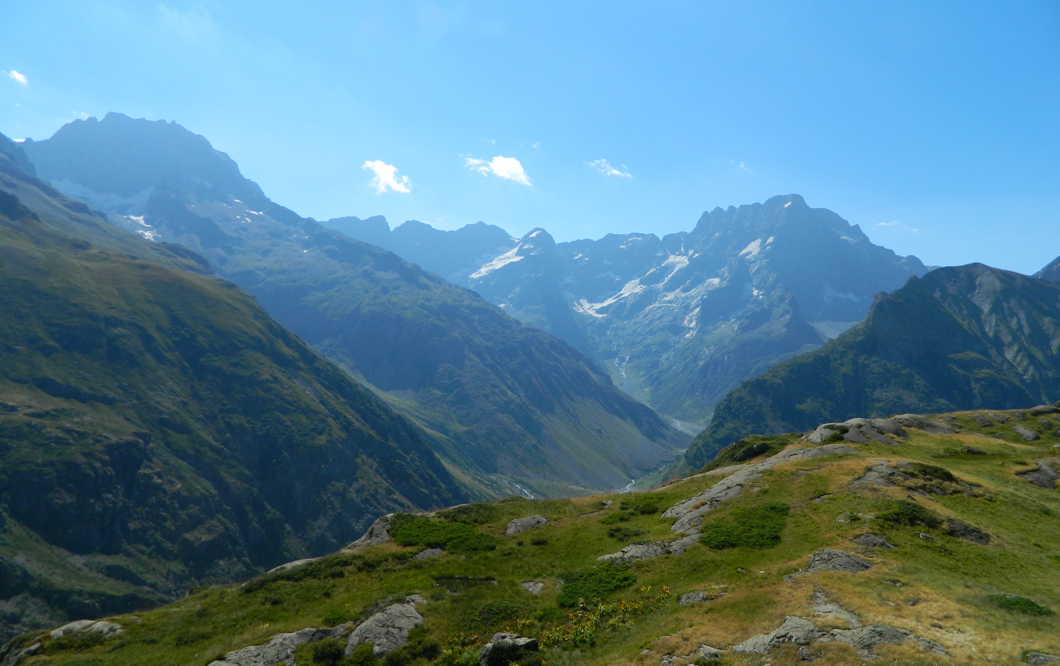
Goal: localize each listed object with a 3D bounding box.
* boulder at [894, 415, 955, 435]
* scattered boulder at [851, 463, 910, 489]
[{"bbox_3d":[31.959,7.445,62.000,4.940,1.400,3.300,0,-2,0],"label":"boulder"},{"bbox_3d":[19.242,7.860,42.000,3.170,1.000,2.300,0,-2,0],"label":"scattered boulder"}]

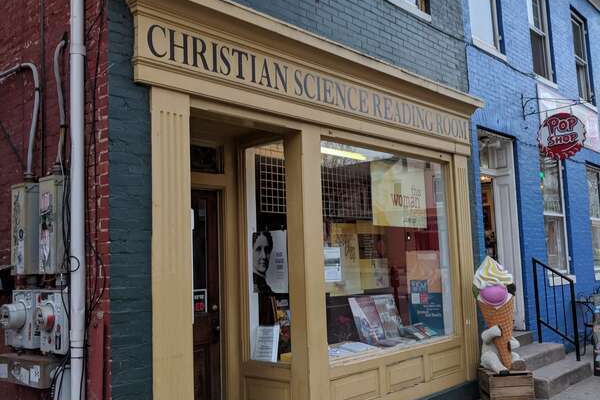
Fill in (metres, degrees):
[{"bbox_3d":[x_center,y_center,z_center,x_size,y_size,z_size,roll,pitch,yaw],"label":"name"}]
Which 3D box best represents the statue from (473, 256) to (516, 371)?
[{"bbox_3d":[2.139,1.247,6.595,0.460,1.230,0.460,2,-7,-34],"label":"statue"}]

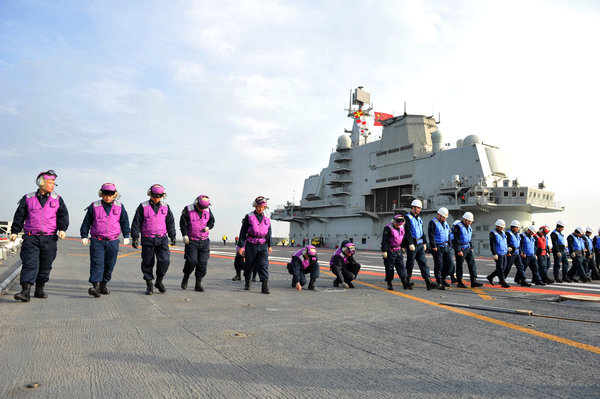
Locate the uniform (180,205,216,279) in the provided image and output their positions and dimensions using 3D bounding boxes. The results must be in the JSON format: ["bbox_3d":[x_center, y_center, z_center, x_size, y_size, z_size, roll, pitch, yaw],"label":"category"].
[{"bbox_3d":[-1.826,0.776,7.126,0.560,1.312,0.420,5,-7,-28],"label":"uniform"}]

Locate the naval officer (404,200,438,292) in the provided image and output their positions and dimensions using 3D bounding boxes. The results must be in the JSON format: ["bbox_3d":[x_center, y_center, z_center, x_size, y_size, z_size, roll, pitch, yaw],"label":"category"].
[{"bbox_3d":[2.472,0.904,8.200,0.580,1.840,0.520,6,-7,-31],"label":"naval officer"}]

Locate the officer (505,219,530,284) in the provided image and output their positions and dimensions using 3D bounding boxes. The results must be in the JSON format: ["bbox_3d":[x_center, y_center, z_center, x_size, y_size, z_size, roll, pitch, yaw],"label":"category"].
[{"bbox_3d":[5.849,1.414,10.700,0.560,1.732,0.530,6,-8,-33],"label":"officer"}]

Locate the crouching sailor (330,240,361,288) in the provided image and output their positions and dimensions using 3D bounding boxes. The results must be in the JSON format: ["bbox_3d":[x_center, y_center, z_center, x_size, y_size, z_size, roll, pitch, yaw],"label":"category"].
[{"bbox_3d":[0.959,1.347,8.345,0.640,0.964,0.560,-4,-9,45],"label":"crouching sailor"}]

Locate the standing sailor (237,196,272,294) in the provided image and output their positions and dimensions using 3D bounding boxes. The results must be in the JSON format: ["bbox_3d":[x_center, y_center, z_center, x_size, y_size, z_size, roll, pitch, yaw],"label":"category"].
[{"bbox_3d":[-0.813,0.797,7.160,0.570,1.719,0.400,5,-7,-26],"label":"standing sailor"}]

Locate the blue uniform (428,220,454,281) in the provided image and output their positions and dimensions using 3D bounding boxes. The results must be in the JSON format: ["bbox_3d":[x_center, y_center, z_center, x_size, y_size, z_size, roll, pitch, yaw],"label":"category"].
[{"bbox_3d":[3.094,1.111,8.751,0.540,1.391,0.420,6,-7,-33],"label":"blue uniform"}]

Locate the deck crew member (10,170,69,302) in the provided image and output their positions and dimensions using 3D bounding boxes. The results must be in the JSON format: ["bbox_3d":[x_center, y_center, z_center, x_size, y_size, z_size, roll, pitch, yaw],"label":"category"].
[{"bbox_3d":[-3.571,0.474,5.500,0.650,1.786,0.480,5,-7,-29],"label":"deck crew member"}]

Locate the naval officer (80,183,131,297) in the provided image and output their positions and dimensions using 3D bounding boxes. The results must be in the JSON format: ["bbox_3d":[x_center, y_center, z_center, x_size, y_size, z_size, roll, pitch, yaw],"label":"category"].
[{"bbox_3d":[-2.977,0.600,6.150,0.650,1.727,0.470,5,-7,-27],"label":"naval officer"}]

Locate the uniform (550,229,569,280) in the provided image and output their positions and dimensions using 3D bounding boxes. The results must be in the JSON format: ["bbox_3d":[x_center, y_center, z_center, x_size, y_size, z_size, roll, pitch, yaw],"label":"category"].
[{"bbox_3d":[7.542,1.610,11.687,0.520,1.493,0.400,6,-7,-33],"label":"uniform"}]

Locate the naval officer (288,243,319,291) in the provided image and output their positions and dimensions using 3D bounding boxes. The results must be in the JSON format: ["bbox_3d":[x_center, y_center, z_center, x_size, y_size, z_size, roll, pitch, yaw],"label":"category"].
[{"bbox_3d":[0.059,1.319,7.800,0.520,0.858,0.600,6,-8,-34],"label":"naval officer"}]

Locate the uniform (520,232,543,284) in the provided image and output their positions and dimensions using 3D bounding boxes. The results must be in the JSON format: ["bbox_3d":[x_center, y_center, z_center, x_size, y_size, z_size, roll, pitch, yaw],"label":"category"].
[{"bbox_3d":[6.457,1.622,11.100,0.540,1.436,0.460,6,-8,-33],"label":"uniform"}]

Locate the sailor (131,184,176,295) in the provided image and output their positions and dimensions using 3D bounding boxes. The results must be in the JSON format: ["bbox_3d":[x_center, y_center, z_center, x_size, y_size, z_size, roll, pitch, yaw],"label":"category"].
[{"bbox_3d":[-2.395,0.635,6.598,0.680,1.785,0.450,5,-7,-29],"label":"sailor"}]

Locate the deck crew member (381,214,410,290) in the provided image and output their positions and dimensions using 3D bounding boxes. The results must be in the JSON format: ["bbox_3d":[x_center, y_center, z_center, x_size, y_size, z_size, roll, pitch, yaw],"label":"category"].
[{"bbox_3d":[2.063,1.105,8.500,0.540,1.576,0.470,6,-7,-31],"label":"deck crew member"}]

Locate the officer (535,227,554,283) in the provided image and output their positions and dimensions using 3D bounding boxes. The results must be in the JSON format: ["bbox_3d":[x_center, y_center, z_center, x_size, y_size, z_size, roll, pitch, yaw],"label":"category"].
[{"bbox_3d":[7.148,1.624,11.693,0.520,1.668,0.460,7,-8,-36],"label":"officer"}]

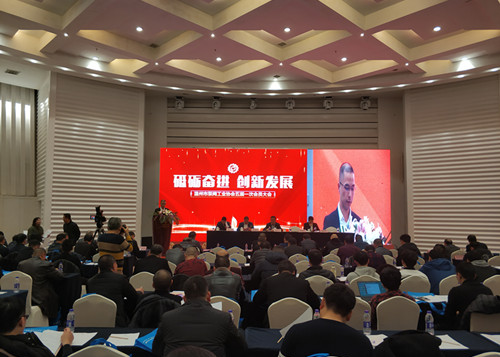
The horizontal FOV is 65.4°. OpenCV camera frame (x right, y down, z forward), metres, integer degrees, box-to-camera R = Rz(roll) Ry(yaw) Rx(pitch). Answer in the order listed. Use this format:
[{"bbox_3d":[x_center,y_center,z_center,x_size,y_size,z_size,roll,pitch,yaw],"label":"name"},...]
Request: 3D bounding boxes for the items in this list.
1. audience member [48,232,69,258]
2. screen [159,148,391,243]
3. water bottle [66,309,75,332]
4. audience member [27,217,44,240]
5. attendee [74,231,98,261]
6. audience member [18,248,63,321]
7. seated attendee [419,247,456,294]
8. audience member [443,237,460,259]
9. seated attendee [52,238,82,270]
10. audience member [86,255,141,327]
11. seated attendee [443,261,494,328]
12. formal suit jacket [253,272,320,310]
[{"bbox_3d":[-4.081,1.832,8.259,0.540,1.280,0.780,-1,-6,15],"label":"audience member"},{"bbox_3d":[0.917,0.655,14.304,8.500,3.470,0.150,0,-6,0],"label":"screen"},{"bbox_3d":[-1.469,1.167,3.199,0.064,0.196,0.064,0,-6,0],"label":"water bottle"},{"bbox_3d":[-5.463,1.806,9.868,0.380,1.620,0.460,-1,-6,15],"label":"audience member"},{"bbox_3d":[-3.697,1.936,8.757,0.560,1.340,0.750,-1,-5,8],"label":"attendee"},{"bbox_3d":[-2.935,1.642,5.662,0.550,1.240,0.850,-3,-7,32],"label":"audience member"},{"bbox_3d":[2.823,1.691,5.818,0.570,1.280,0.750,0,-5,-5],"label":"seated attendee"},{"bbox_3d":[4.925,2.061,9.449,0.540,1.220,0.750,1,-5,-12],"label":"audience member"},{"bbox_3d":[-3.253,1.714,6.865,0.540,1.260,0.780,-1,-6,12],"label":"seated attendee"},{"bbox_3d":[-1.483,1.448,4.129,0.580,1.290,0.820,-1,-6,14],"label":"audience member"},{"bbox_3d":[2.245,1.534,4.169,0.530,1.230,0.820,3,-6,-22],"label":"seated attendee"},{"bbox_3d":[0.402,1.380,4.270,0.700,0.690,0.520,0,-5,0],"label":"formal suit jacket"}]

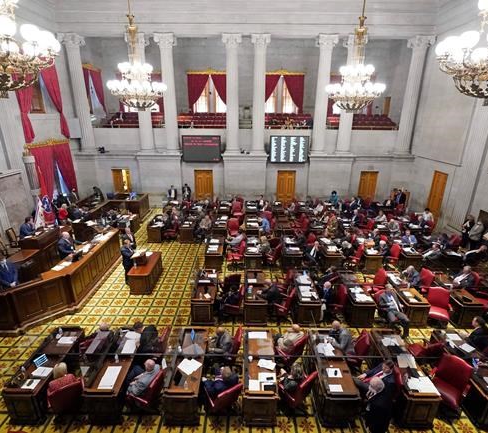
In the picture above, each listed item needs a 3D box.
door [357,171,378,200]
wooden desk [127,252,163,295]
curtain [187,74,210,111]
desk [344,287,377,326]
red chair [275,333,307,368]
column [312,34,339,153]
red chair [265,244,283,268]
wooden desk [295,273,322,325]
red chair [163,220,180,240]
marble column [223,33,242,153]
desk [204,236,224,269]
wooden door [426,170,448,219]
[{"bbox_3d":[8.577,-1.869,20.026,1.160,2.504,0.120,0,18,0],"label":"door"},{"bbox_3d":[-3.602,2.034,10.706,0.680,0.750,1.800,1,19,0],"label":"wooden desk"},{"bbox_3d":[-3.140,-8.516,20.501,1.580,2.750,0.250,0,19,-1],"label":"curtain"},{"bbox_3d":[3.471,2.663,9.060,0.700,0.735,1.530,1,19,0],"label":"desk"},{"bbox_3d":[1.072,3.187,6.815,0.640,1.030,0.660,-15,23,-38],"label":"red chair"},{"bbox_3d":[5.052,-7.542,18.383,1.250,6.827,1.200,0,18,0],"label":"column"},{"bbox_3d":[1.228,1.617,11.878,0.690,1.080,0.670,9,20,25],"label":"red chair"},{"bbox_3d":[1.921,2.539,9.284,0.680,0.790,1.900,0,19,-1],"label":"wooden desk"},{"bbox_3d":[-3.563,0.706,14.424,0.660,1.030,0.640,0,18,0],"label":"red chair"},{"bbox_3d":[-0.721,-7.537,18.368,1.250,6.822,1.200,0,18,0],"label":"marble column"},{"bbox_3d":[-1.206,1.568,12.534,0.690,0.750,1.900,0,18,1],"label":"desk"},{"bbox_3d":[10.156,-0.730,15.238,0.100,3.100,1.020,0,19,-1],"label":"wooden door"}]

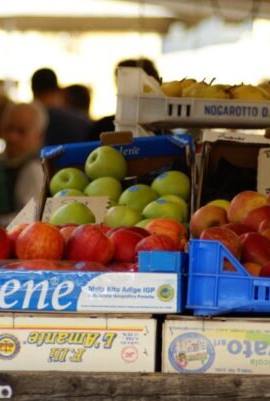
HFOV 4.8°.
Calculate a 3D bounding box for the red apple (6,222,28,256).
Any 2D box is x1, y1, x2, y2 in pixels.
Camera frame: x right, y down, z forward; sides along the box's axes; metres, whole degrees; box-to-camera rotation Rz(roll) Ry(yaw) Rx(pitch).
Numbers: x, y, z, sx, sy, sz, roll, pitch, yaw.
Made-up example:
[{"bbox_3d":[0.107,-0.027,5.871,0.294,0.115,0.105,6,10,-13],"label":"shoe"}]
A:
[{"bbox_3d":[-0.193,0.077,5.620,0.077,0.070,0.077,2,1,5],"label":"red apple"}]

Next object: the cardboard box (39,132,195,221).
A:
[{"bbox_3d":[-0.035,0.029,6.263,0.300,0.120,0.460,-4,23,2],"label":"cardboard box"}]

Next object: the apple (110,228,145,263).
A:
[{"bbox_3d":[-0.011,0.083,5.530,0.076,0.069,0.076,2,1,5],"label":"apple"}]

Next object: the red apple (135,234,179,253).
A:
[{"bbox_3d":[0.036,0.092,5.500,0.075,0.068,0.075,2,1,5],"label":"red apple"}]

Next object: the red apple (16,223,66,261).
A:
[{"bbox_3d":[-0.161,0.072,5.530,0.081,0.071,0.081,2,1,5],"label":"red apple"}]

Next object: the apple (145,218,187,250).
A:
[{"bbox_3d":[0.055,0.066,5.580,0.073,0.067,0.073,2,1,5],"label":"apple"}]

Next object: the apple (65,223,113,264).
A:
[{"bbox_3d":[-0.075,0.076,5.510,0.081,0.071,0.081,2,1,5],"label":"apple"}]

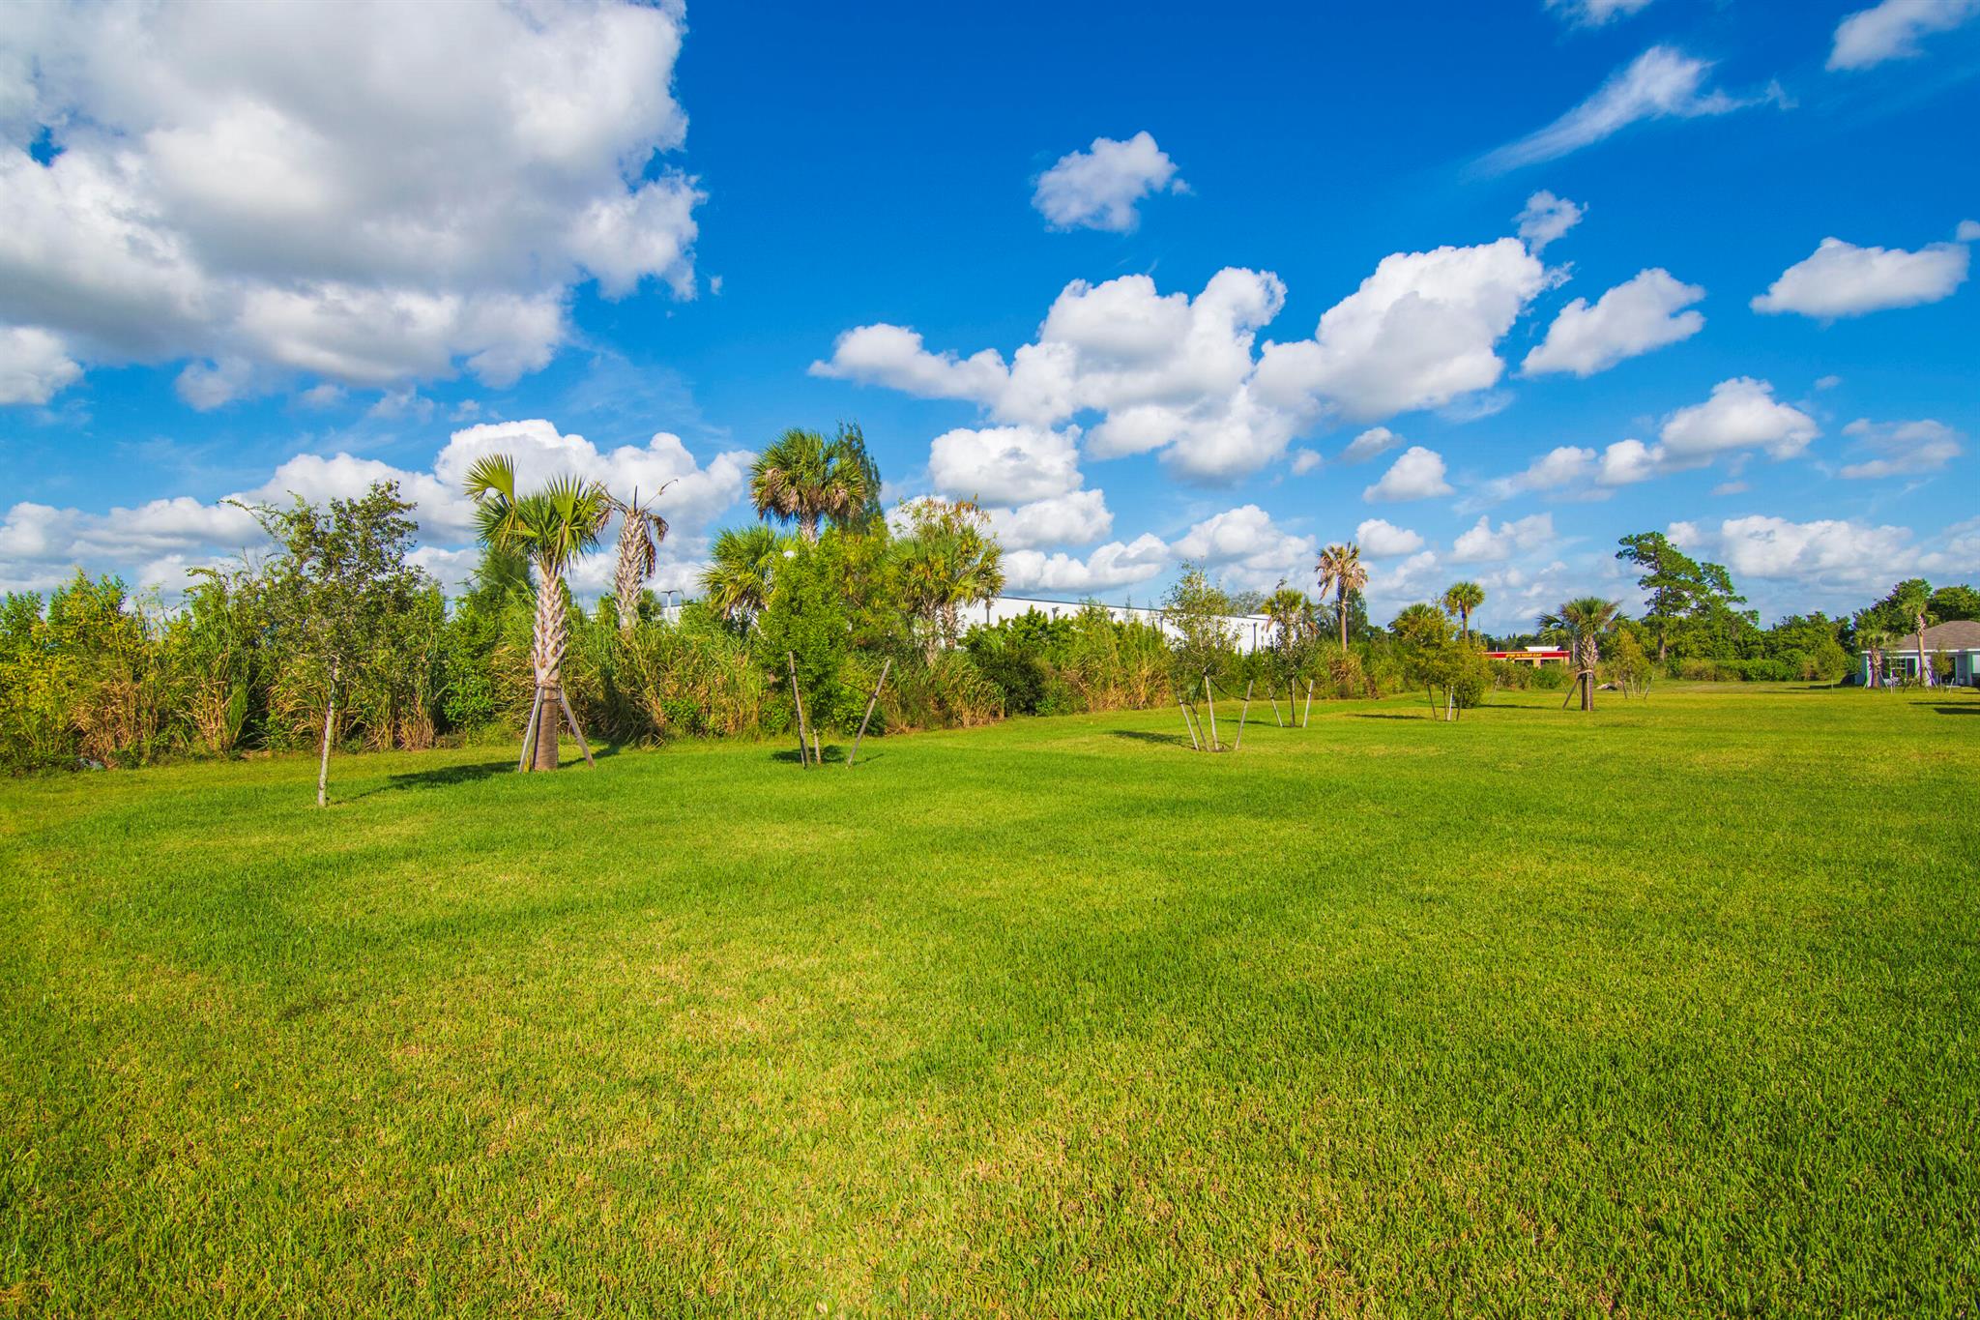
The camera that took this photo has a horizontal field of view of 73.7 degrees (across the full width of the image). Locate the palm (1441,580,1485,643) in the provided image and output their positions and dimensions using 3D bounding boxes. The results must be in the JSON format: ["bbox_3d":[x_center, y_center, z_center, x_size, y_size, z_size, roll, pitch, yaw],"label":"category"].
[{"bbox_3d":[30.490,-1.570,85.000,2.600,7.120,2.600,0,0,0],"label":"palm"}]

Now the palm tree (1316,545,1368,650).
[{"bbox_3d":[18.400,-2.120,69.000,2.700,8.050,2.700,0,0,0],"label":"palm tree"}]

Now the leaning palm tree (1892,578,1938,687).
[{"bbox_3d":[60.930,-1.630,87.000,2.400,6.930,2.400,0,0,0],"label":"leaning palm tree"}]

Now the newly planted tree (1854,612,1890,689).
[{"bbox_3d":[58.130,-0.690,87.000,2.100,5.150,2.100,0,0,0],"label":"newly planted tree"}]

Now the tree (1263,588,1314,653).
[{"bbox_3d":[14.740,-0.880,65.000,2.500,5.560,2.500,0,0,0],"label":"tree"}]

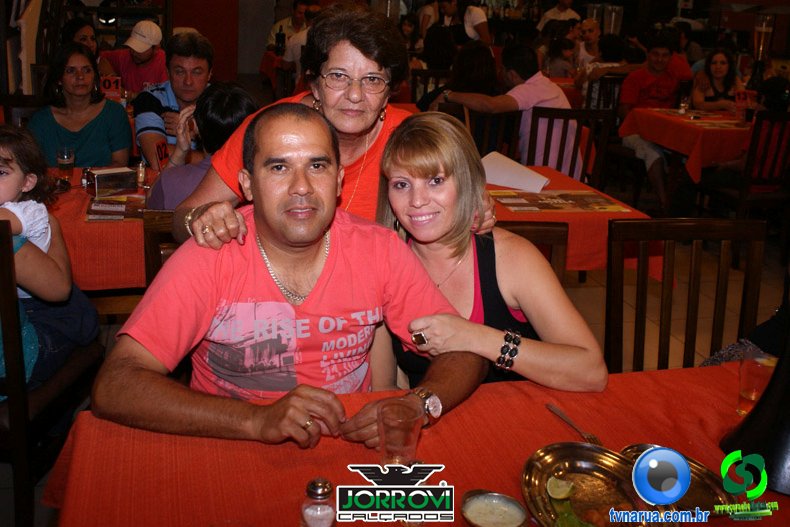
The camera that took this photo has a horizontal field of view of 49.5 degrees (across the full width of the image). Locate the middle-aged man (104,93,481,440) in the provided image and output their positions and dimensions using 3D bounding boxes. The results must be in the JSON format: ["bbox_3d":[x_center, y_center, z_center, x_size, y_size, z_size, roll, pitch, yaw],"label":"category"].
[{"bbox_3d":[-0.187,0.327,1.599,0.670,1.230,0.620,-1,18,-12],"label":"middle-aged man"}]

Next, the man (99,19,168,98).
[{"bbox_3d":[-1.435,-0.739,4.962,0.520,1.280,0.680,4,17,5],"label":"man"}]

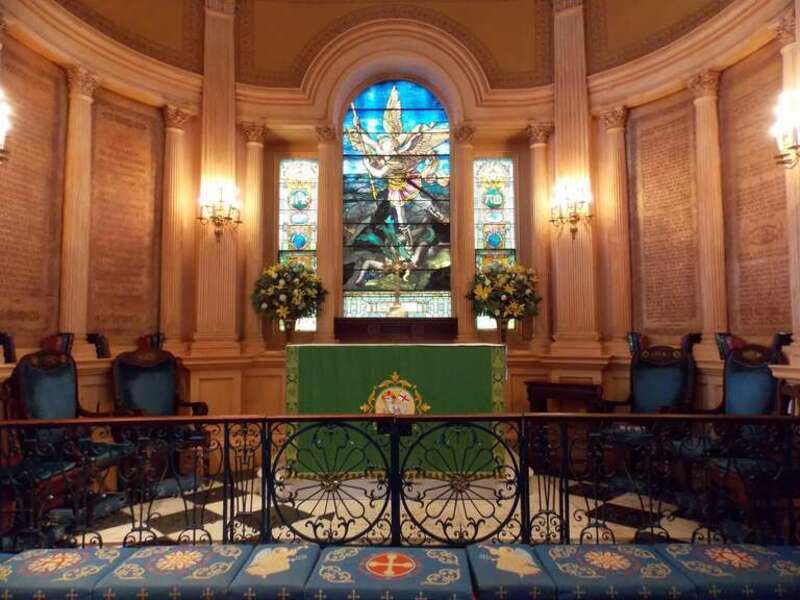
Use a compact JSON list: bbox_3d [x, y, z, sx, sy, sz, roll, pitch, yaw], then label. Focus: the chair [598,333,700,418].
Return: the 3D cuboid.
[{"bbox_3d":[1.850,0.871,3.896,0.640,1.112,0.620,3,-5,-43],"label":"chair"}]

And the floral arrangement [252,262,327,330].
[{"bbox_3d":[-1.014,-0.006,4.895,0.663,0.646,0.530,0,-4,0],"label":"floral arrangement"}]

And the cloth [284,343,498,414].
[{"bbox_3d":[-0.032,0.884,4.393,1.672,1.011,0.700,0,-4,0],"label":"cloth"}]

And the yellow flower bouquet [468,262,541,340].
[{"bbox_3d":[0.961,0.026,4.893,0.635,0.710,0.530,0,-4,0],"label":"yellow flower bouquet"}]

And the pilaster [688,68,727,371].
[{"bbox_3d":[2.373,-0.659,4.089,0.170,2.198,0.210,3,-5,-36],"label":"pilaster"}]

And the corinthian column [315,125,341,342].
[{"bbox_3d":[-0.698,-0.590,5.154,0.220,2.198,0.170,0,-4,0],"label":"corinthian column"}]

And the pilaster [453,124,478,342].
[{"bbox_3d":[0.635,-0.590,5.154,0.220,2.198,0.170,0,-4,0],"label":"pilaster"}]

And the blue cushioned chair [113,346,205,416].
[{"bbox_3d":[-1.820,0.901,3.960,0.640,1.040,0.620,-4,-5,45],"label":"blue cushioned chair"}]

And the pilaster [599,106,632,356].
[{"bbox_3d":[1.931,-0.619,4.718,0.210,2.198,0.170,-3,-5,39],"label":"pilaster"}]

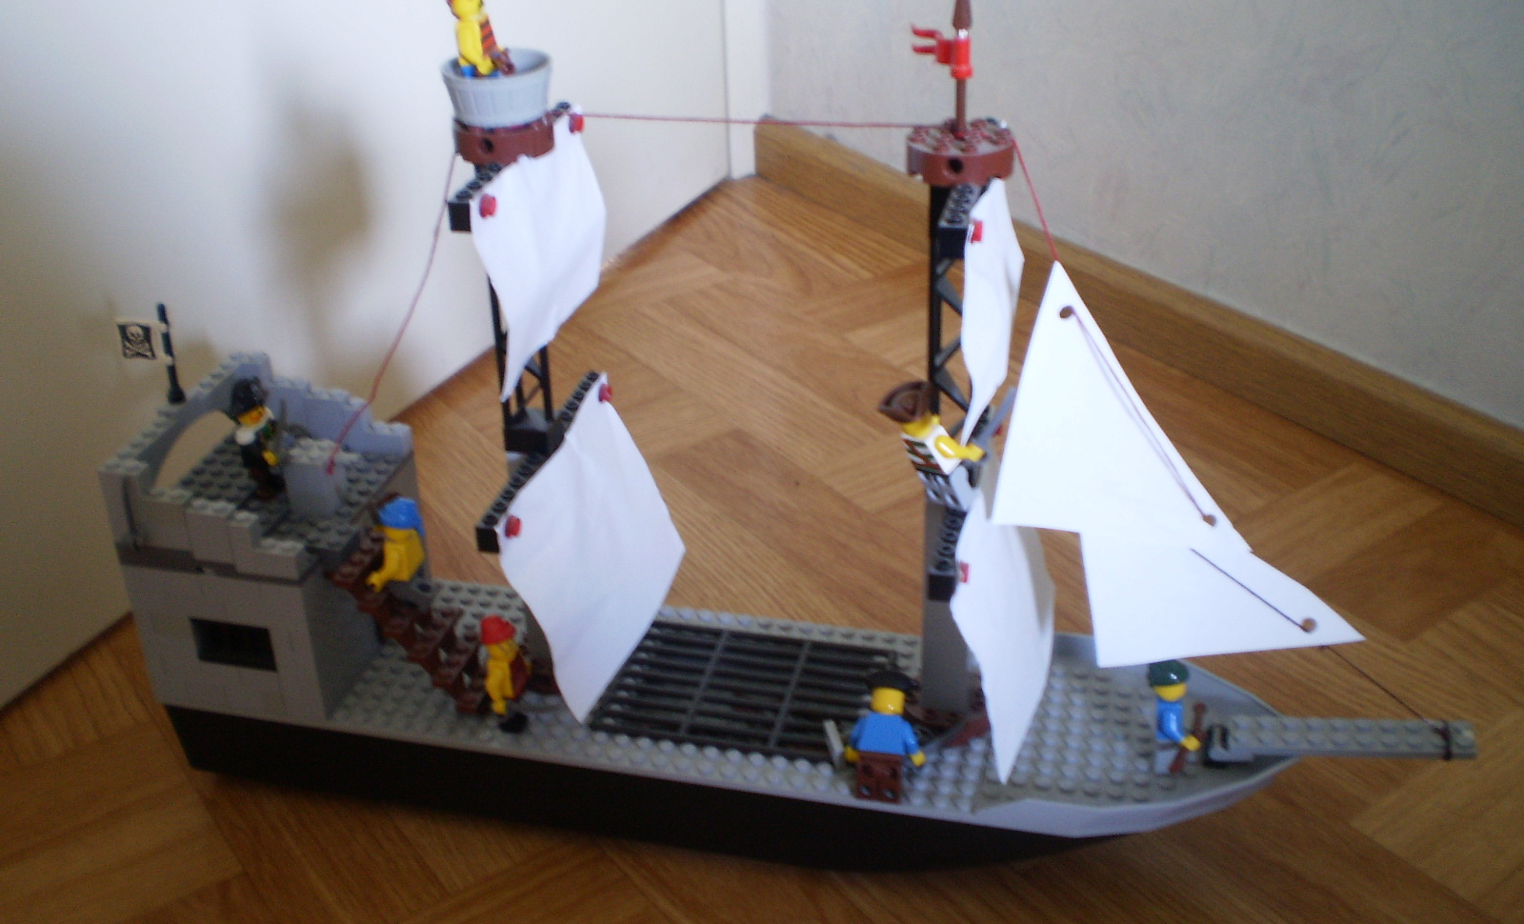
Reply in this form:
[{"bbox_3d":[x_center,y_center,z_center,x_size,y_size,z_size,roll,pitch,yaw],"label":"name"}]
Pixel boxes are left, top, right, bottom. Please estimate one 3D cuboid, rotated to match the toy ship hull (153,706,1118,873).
[{"bbox_3d":[-0.022,0.103,0.590,0.383,0.041,0.096,6,29,13],"label":"toy ship hull"}]

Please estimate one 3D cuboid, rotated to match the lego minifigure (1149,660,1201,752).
[{"bbox_3d":[0.139,0.083,0.529,0.017,0.042,0.025,6,29,13],"label":"lego minifigure"}]

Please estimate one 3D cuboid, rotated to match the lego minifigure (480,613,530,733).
[{"bbox_3d":[-0.089,0.073,0.554,0.016,0.043,0.025,12,31,23],"label":"lego minifigure"}]

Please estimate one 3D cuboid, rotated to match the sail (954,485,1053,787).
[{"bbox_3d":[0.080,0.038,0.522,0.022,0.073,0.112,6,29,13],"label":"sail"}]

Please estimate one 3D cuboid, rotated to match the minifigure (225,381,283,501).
[{"bbox_3d":[-0.181,-0.008,0.570,0.017,0.045,0.025,6,29,13],"label":"minifigure"}]

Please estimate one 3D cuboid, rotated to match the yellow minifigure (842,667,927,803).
[{"bbox_3d":[0.040,0.090,0.517,0.026,0.044,0.016,6,29,13],"label":"yellow minifigure"}]

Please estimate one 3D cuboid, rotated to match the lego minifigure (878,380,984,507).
[{"bbox_3d":[0.053,-0.006,0.494,0.018,0.044,0.025,-41,25,-22],"label":"lego minifigure"}]

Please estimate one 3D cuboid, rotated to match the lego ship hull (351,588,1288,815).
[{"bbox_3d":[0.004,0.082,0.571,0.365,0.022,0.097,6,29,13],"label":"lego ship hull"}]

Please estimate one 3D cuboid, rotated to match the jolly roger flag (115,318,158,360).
[{"bbox_3d":[-0.216,-0.042,0.554,0.019,0.017,0.003,6,29,13],"label":"jolly roger flag"}]

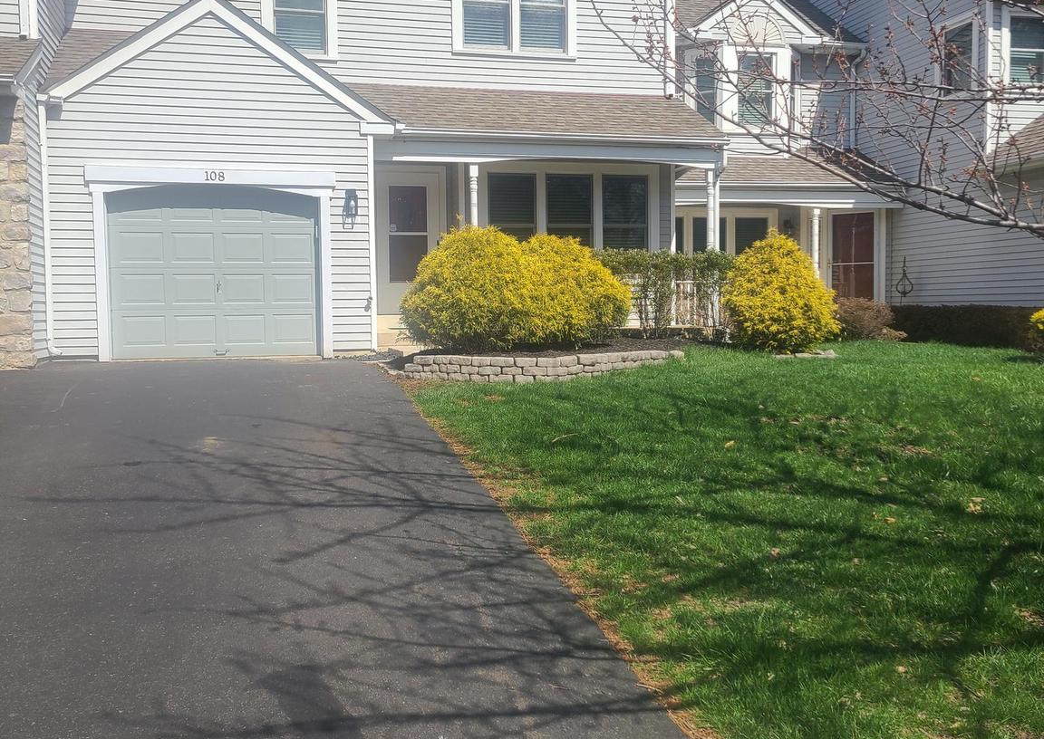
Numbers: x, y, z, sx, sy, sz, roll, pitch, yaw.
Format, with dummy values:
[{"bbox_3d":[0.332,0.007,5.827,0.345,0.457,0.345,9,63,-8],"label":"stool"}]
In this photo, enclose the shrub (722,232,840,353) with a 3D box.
[{"bbox_3d":[3.320,-1.000,13.400,1.500,1.600,1.450,-1,3,-15],"label":"shrub"}]

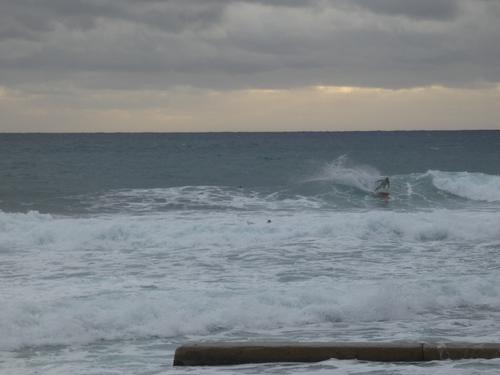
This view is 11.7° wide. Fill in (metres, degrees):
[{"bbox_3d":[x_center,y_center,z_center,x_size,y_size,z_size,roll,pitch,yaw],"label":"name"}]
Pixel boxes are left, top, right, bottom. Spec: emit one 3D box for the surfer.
[{"bbox_3d":[10.880,-0.098,200.000,1.000,1.500,0.850,1,2,35],"label":"surfer"}]

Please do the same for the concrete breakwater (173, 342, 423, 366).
[{"bbox_3d":[1.129,3.970,58.000,5.900,0.480,1.100,0,1,6],"label":"concrete breakwater"}]

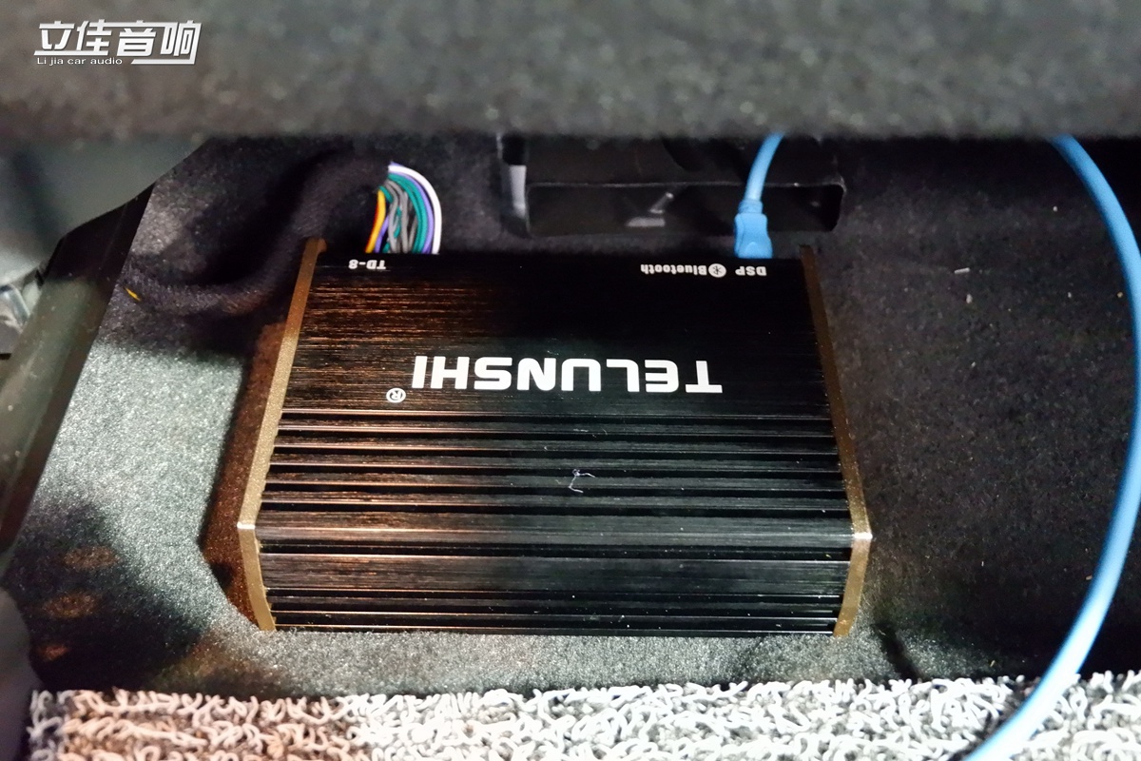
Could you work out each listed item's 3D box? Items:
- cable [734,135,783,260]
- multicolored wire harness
[{"bbox_3d":[0.073,-0.068,0.428,0.021,0.037,0.051,1,48,-1],"label":"cable"},{"bbox_3d":[-0.066,-0.065,0.437,0.037,0.026,0.051,1,48,-1],"label":"multicolored wire harness"}]

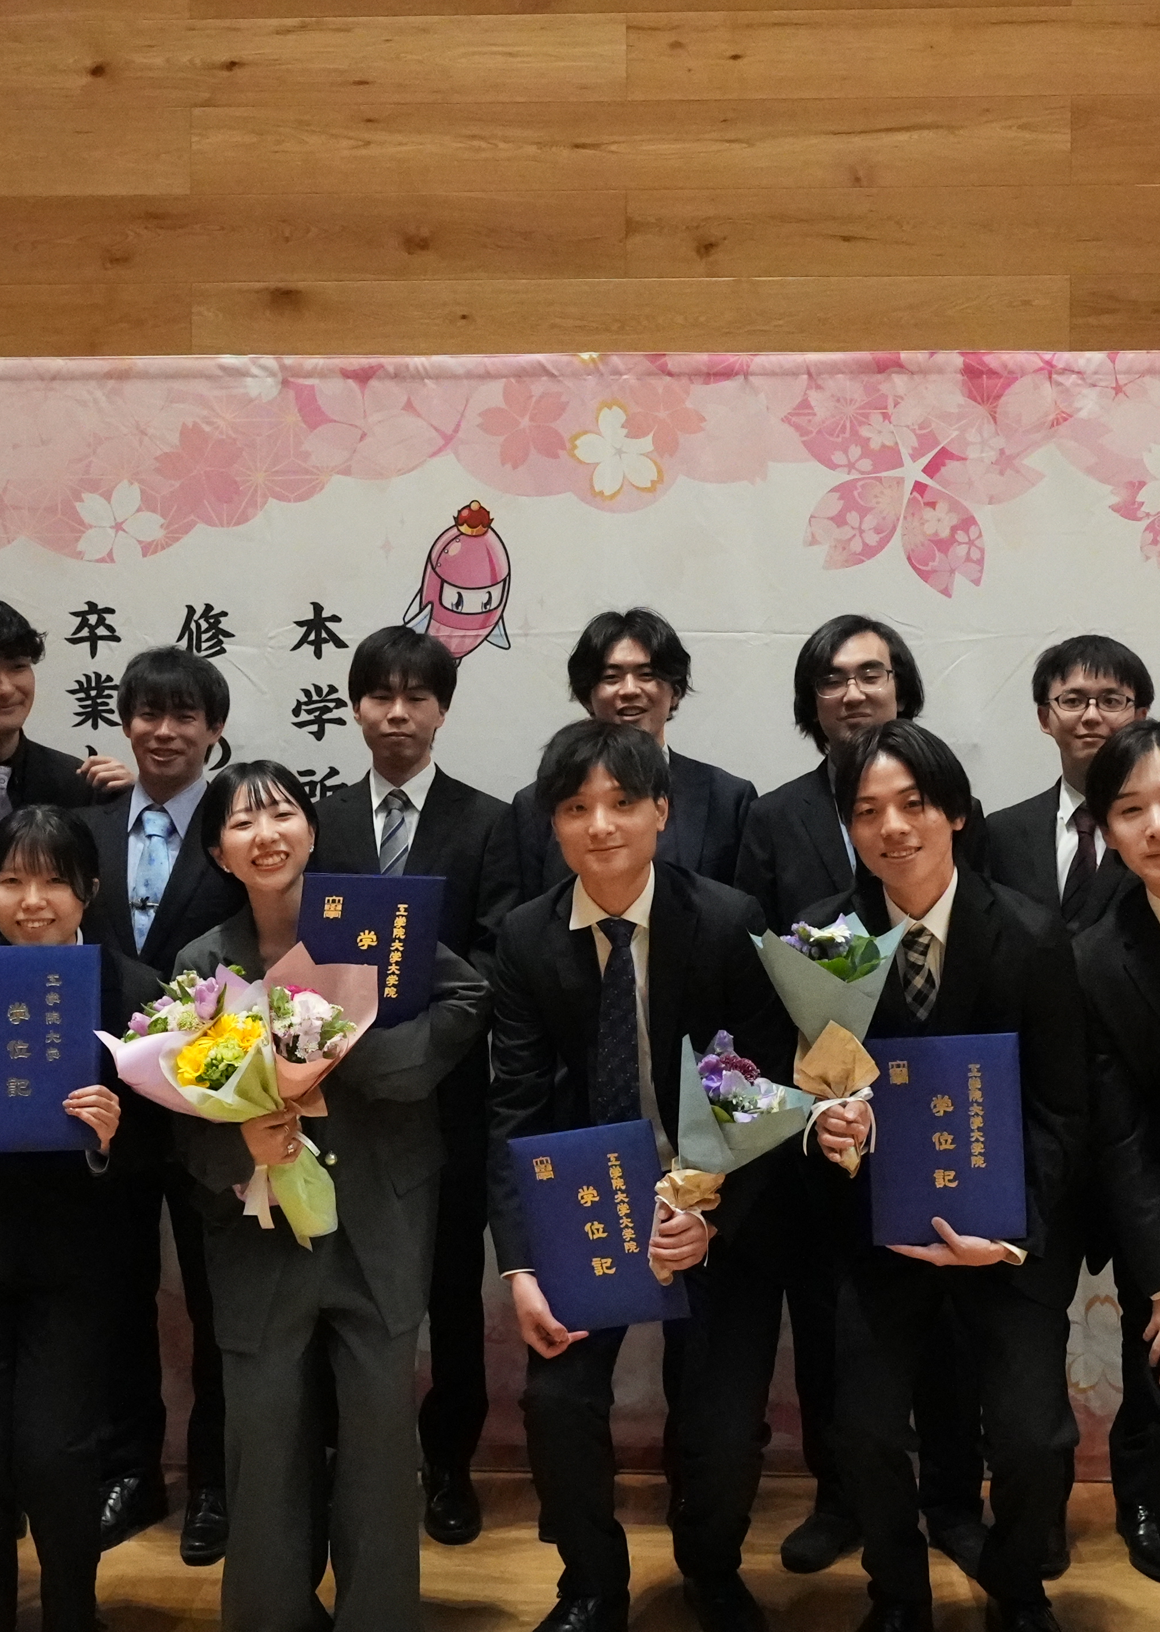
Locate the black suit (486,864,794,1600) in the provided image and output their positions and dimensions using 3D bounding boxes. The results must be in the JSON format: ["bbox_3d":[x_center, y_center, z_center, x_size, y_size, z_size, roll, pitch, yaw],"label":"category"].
[{"bbox_3d":[0.095,0.677,3.333,0.515,1.212,0.485,0,0,0],"label":"black suit"}]

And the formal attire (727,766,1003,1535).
[{"bbox_3d":[0.519,0.601,3.878,0.495,1.384,0.313,0,0,6],"label":"formal attire"}]

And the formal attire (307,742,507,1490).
[{"bbox_3d":[-0.331,0.596,3.990,0.485,1.364,0.303,0,0,-2],"label":"formal attire"}]

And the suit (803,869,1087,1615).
[{"bbox_3d":[0.576,0.687,3.333,0.505,1.212,0.465,0,0,7],"label":"suit"}]

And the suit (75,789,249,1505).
[{"bbox_3d":[-0.769,0.613,3.919,0.495,1.343,0.313,0,0,-7],"label":"suit"}]

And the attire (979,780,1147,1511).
[{"bbox_3d":[0.931,0.613,3.838,0.495,1.353,0.313,0,0,10],"label":"attire"}]

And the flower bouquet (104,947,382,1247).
[{"bbox_3d":[-0.485,0.409,3.050,0.394,0.424,0.263,-16,10,-8],"label":"flower bouquet"}]

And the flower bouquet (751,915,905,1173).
[{"bbox_3d":[0.357,0.328,3.030,0.212,0.364,0.182,-6,9,6],"label":"flower bouquet"}]

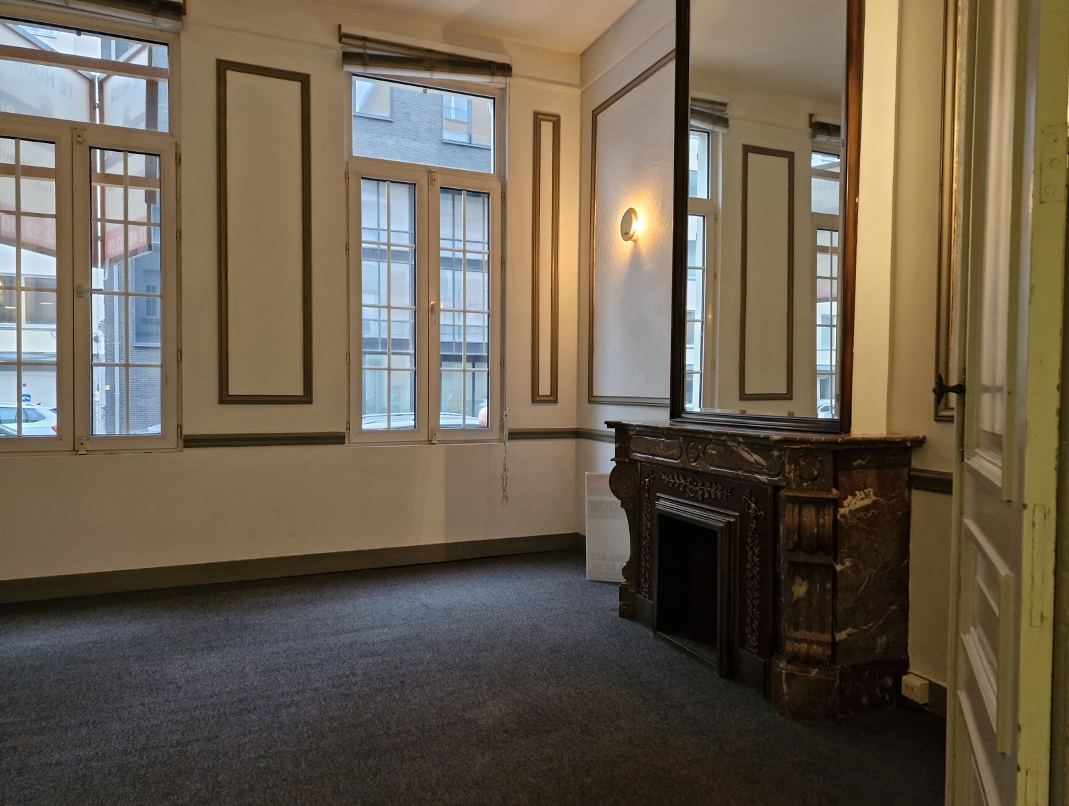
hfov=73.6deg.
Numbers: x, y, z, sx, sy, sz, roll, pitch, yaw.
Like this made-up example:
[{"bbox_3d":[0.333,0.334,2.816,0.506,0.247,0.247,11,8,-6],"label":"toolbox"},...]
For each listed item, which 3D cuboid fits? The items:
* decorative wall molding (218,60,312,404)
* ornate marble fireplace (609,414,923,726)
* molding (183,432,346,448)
[{"bbox_3d":[-1.683,-1.046,4.479,0.547,2.107,0.030,0,2,-24],"label":"decorative wall molding"},{"bbox_3d":[0.915,0.642,3.356,0.644,1.056,1.522,0,2,-24],"label":"ornate marble fireplace"},{"bbox_3d":[-1.684,0.234,4.517,0.960,0.077,0.030,0,2,-24],"label":"molding"}]

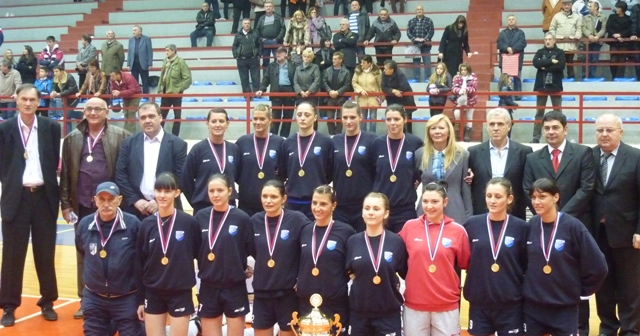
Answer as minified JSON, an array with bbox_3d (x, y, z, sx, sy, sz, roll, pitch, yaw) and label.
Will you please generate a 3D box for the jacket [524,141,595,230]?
[{"bbox_3d":[1.757,0.191,6.103,0.540,0.770,0.340,2,4,25],"label":"jacket"}]

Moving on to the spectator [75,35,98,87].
[{"bbox_3d":[-5.333,-2.275,19.001,0.420,1.560,0.480,-3,5,-45],"label":"spectator"}]

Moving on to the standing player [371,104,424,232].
[{"bbox_3d":[0.610,0.419,6.612,0.500,1.834,0.340,1,4,12],"label":"standing player"}]

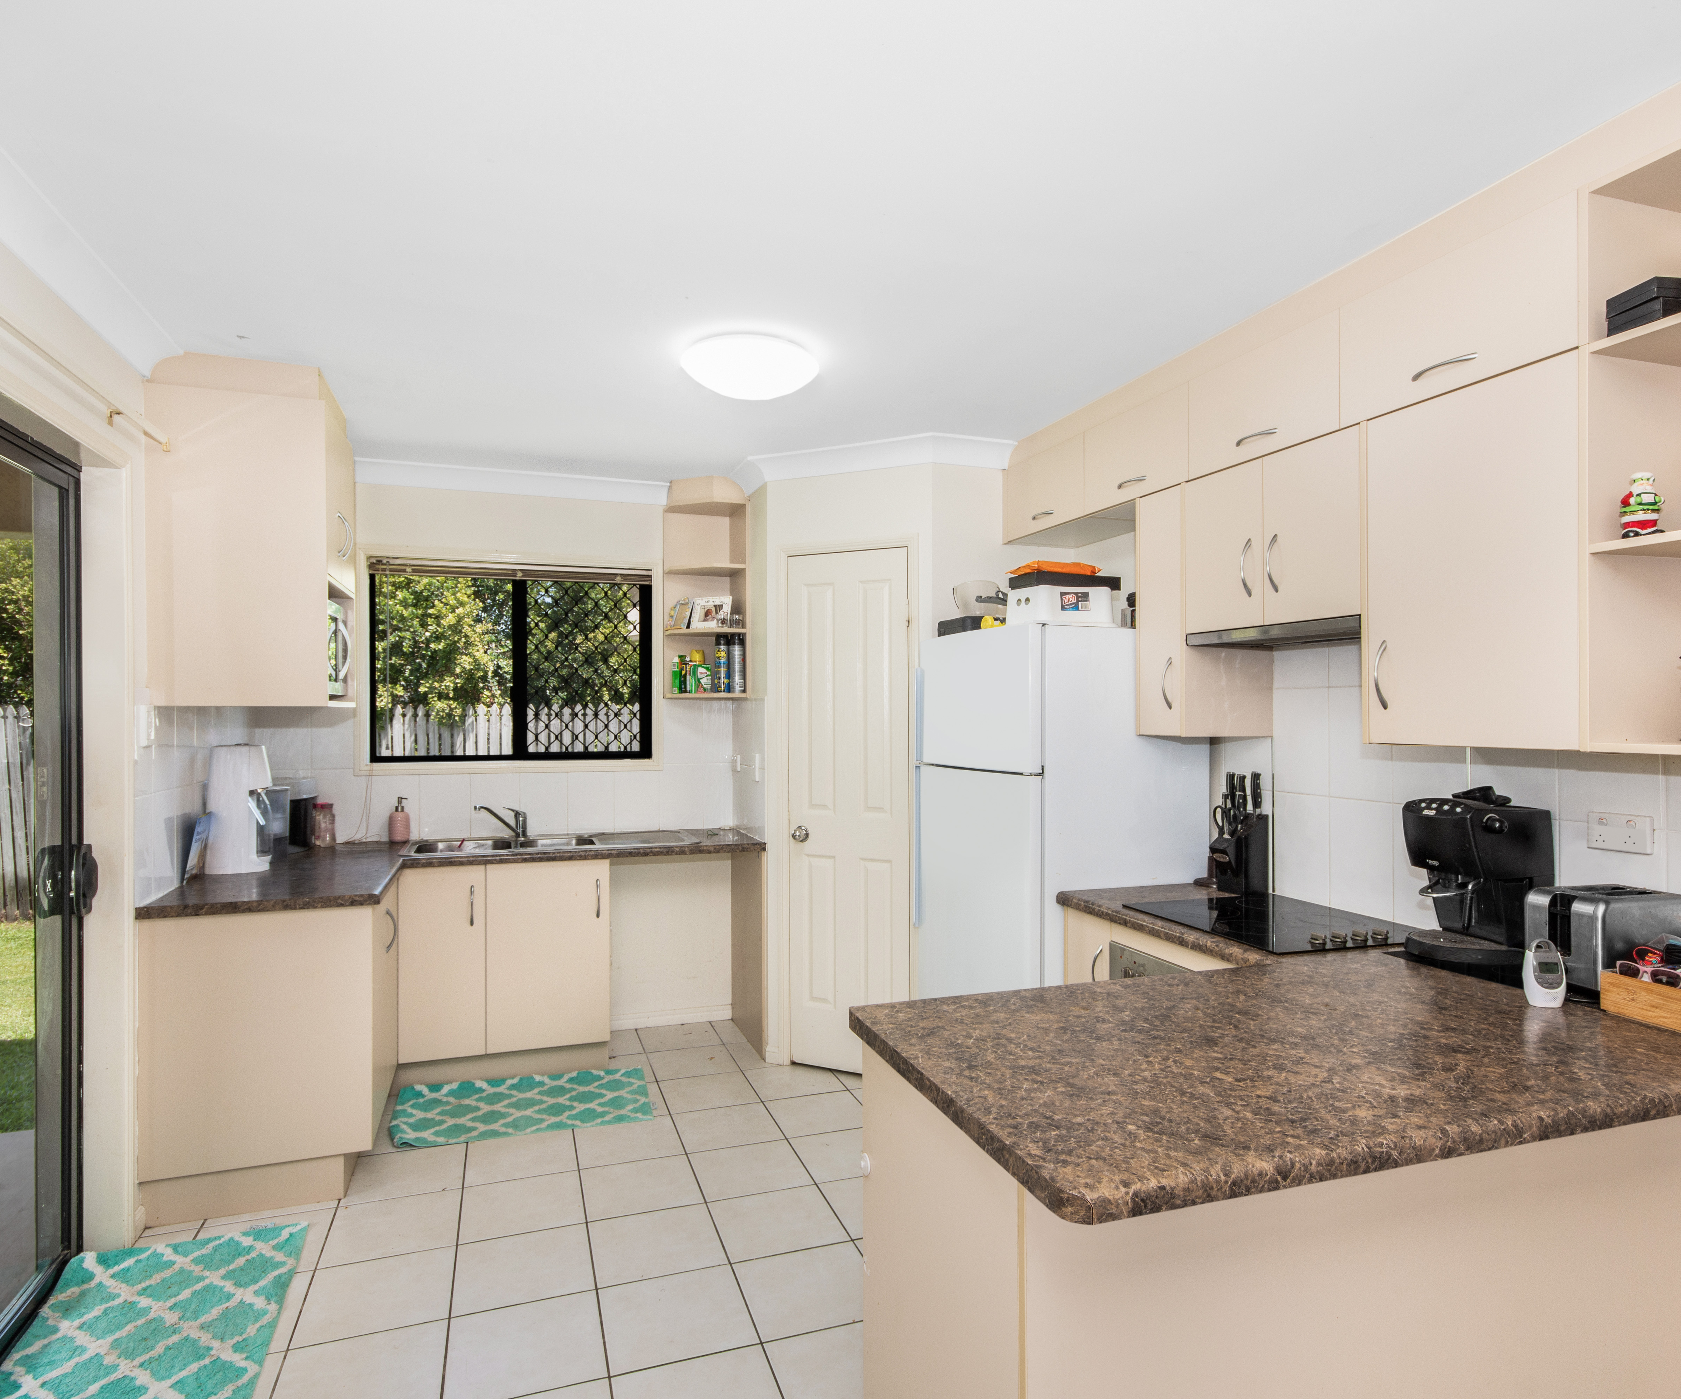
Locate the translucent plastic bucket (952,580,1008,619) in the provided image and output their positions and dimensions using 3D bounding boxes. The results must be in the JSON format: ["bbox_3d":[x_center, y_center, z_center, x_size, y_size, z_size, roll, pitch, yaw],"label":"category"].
[{"bbox_3d":[0.520,-0.360,3.365,0.220,0.140,0.180,0,-1,-20],"label":"translucent plastic bucket"}]

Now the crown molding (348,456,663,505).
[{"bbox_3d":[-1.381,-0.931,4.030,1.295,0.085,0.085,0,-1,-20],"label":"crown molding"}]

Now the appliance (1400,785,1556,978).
[{"bbox_3d":[1.395,0.389,2.043,0.255,0.360,0.195,0,-1,-19],"label":"appliance"}]

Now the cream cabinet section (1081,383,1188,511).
[{"bbox_3d":[1.063,-0.761,2.956,0.324,0.284,0.511,0,-1,-19],"label":"cream cabinet section"}]

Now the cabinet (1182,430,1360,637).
[{"bbox_3d":[1.251,-0.409,2.474,0.325,0.450,0.600,0,-1,-19],"label":"cabinet"}]

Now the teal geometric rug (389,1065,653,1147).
[{"bbox_3d":[-1.142,1.463,3.392,0.870,0.020,0.500,0,-1,-14],"label":"teal geometric rug"}]

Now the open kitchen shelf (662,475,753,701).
[{"bbox_3d":[-0.600,-0.484,4.183,0.330,0.975,0.313,0,-1,-20],"label":"open kitchen shelf"}]

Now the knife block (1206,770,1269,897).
[{"bbox_3d":[1.199,0.403,2.814,0.160,0.355,0.105,0,-1,-19],"label":"knife block"}]

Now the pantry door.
[{"bbox_3d":[0.042,0.445,3.711,0.515,2.040,0.040,0,-1,25],"label":"pantry door"}]

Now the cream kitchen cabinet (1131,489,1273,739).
[{"bbox_3d":[1.114,-0.256,2.862,0.325,0.740,0.215,0,-1,-19],"label":"cream kitchen cabinet"}]

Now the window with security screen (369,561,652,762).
[{"bbox_3d":[-1.414,-0.157,4.084,1.178,0.863,0.070,0,-1,-20],"label":"window with security screen"}]

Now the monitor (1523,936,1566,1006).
[{"bbox_3d":[1.300,0.502,1.732,0.065,0.123,0.045,0,-1,15],"label":"monitor"}]

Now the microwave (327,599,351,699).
[{"bbox_3d":[-1.762,-0.161,2.893,0.390,0.293,0.460,1,-1,-19],"label":"microwave"}]

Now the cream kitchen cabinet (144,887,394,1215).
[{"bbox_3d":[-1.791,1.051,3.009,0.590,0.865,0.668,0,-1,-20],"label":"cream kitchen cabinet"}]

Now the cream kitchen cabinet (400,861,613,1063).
[{"bbox_3d":[-1.353,0.991,3.801,0.765,0.730,0.490,0,-1,-20],"label":"cream kitchen cabinet"}]

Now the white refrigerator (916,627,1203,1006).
[{"bbox_3d":[0.741,0.630,3.223,0.705,1.704,0.690,0,-1,-20],"label":"white refrigerator"}]

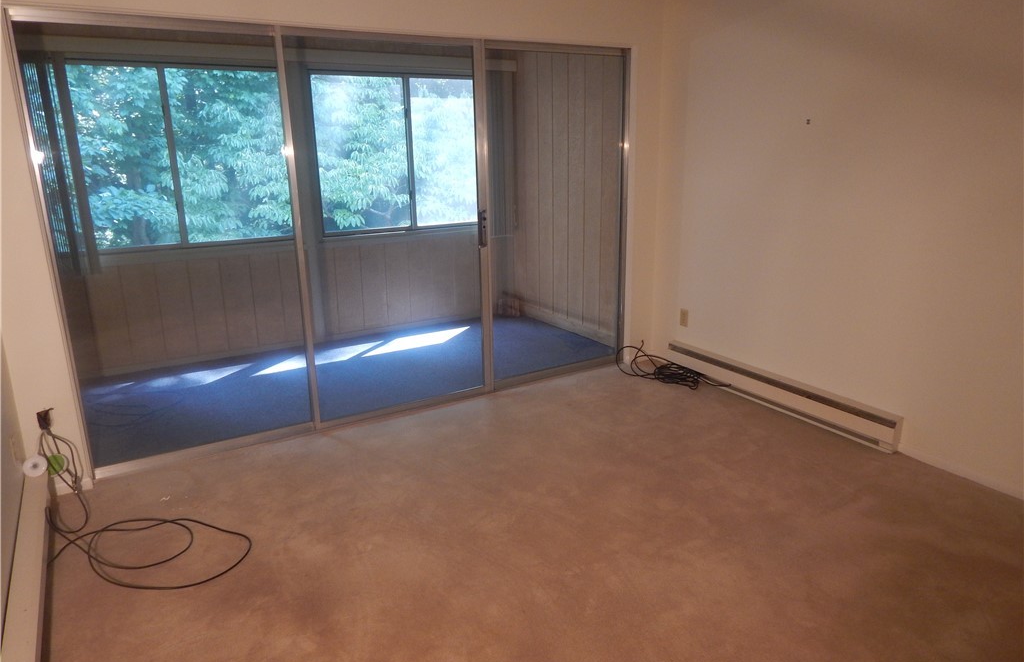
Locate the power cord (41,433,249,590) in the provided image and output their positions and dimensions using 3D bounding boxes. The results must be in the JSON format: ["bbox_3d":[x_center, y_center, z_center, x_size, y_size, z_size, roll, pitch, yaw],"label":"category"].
[{"bbox_3d":[-1.520,0.659,2.663,0.735,0.274,1.145,-9,17,-27],"label":"power cord"}]

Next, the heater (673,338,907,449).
[{"bbox_3d":[1.479,0.330,3.833,0.065,0.179,1.615,-9,17,-27],"label":"heater"}]

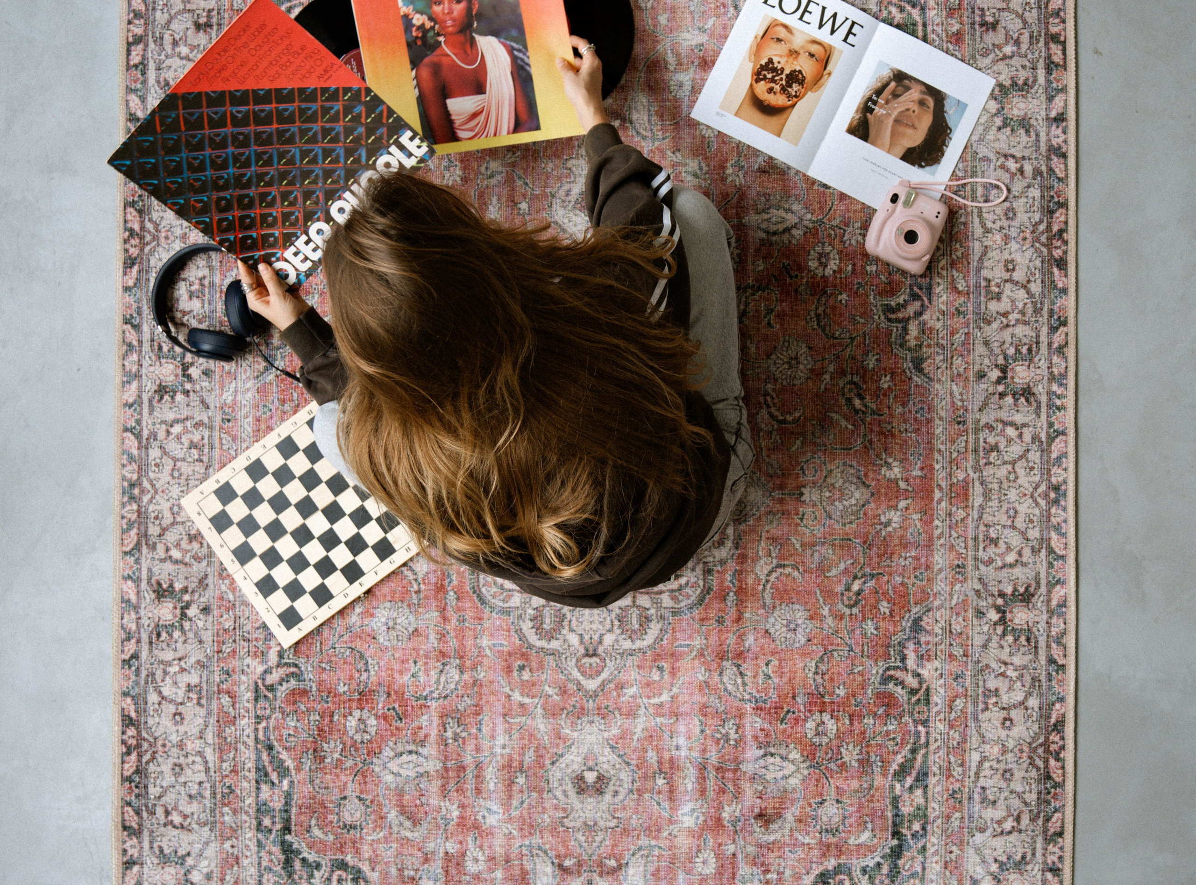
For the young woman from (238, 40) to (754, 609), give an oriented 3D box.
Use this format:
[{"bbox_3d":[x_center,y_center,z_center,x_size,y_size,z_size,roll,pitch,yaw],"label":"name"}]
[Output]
[{"bbox_3d":[-0.084,-0.132,1.853,0.720,0.780,0.750,-27,90,1],"label":"young woman"}]

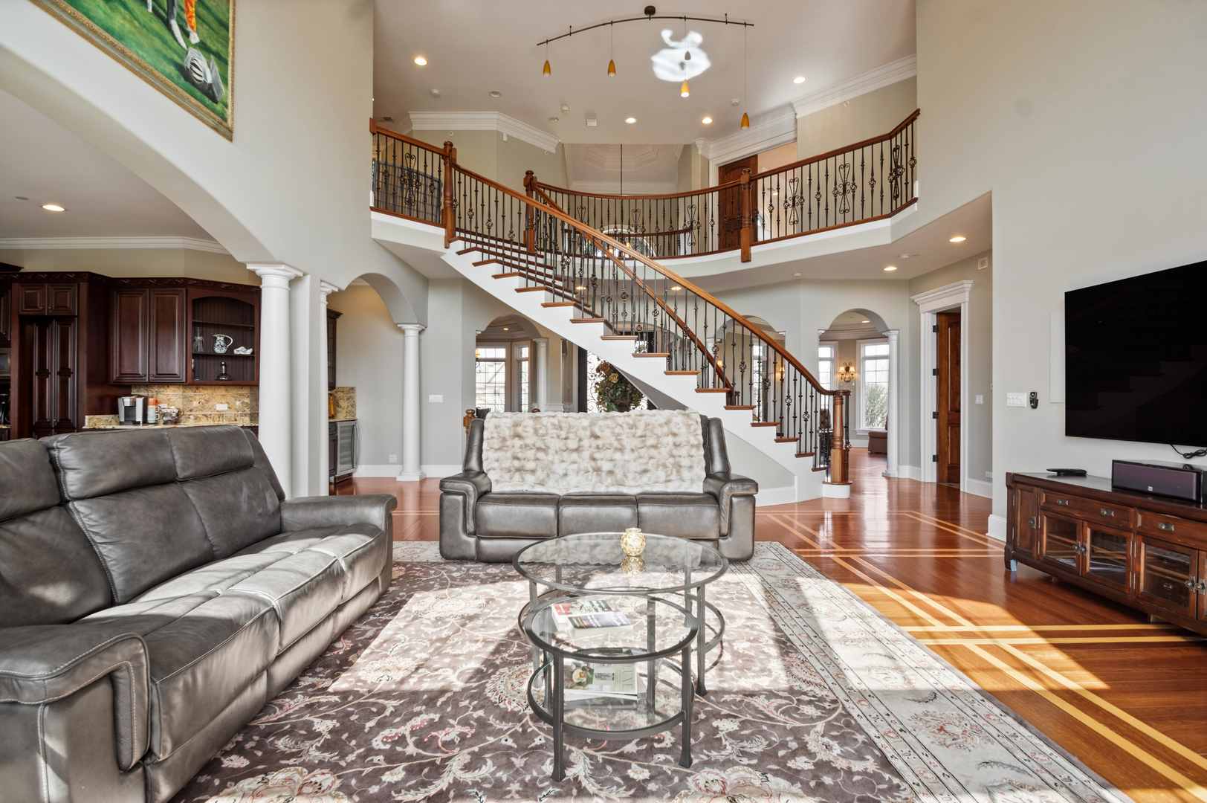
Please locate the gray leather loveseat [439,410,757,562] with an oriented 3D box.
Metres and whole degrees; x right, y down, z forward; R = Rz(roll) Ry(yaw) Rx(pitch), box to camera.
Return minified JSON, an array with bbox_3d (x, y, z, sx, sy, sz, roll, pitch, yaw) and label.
[{"bbox_3d":[-0.023,0.615,4.370,2.311,1.069,0.989,0,0,1],"label":"gray leather loveseat"}]

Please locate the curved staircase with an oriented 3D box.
[{"bbox_3d":[0.196,-1.018,6.509,5.520,4.335,2.070,0,0,-2],"label":"curved staircase"}]

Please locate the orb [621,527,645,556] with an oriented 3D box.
[{"bbox_3d":[0.138,0.662,2.559,0.120,0.130,0.120,0,0,-2],"label":"orb"}]

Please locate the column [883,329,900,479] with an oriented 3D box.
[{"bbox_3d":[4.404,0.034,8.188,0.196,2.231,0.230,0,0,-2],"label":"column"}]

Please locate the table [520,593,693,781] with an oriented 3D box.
[{"bbox_3d":[0.031,0.959,1.863,0.584,0.382,0.584,0,0,-2],"label":"table"}]

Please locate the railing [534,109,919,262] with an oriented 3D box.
[{"bbox_3d":[1.326,-2.518,6.998,4.732,1.242,1.179,0,0,22],"label":"railing"}]

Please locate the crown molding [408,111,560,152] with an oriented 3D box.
[{"bbox_3d":[-1.900,-4.594,8.987,2.564,0.241,0.618,0,0,-22],"label":"crown molding"}]

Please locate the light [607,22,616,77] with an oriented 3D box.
[{"bbox_3d":[0.097,-4.255,6.474,0.103,0.673,0.103,0,0,-2],"label":"light"}]

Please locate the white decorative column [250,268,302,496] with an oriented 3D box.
[{"bbox_3d":[-2.748,0.021,4.502,0.305,2.260,0.287,0,0,-2],"label":"white decorative column"}]

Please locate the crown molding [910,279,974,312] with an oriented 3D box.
[{"bbox_3d":[4.502,-1.380,7.176,0.127,0.224,1.104,0,0,-2],"label":"crown molding"}]

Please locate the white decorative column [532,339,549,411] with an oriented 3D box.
[{"bbox_3d":[-1.087,0.034,9.258,0.230,2.242,0.218,0,0,-45],"label":"white decorative column"}]

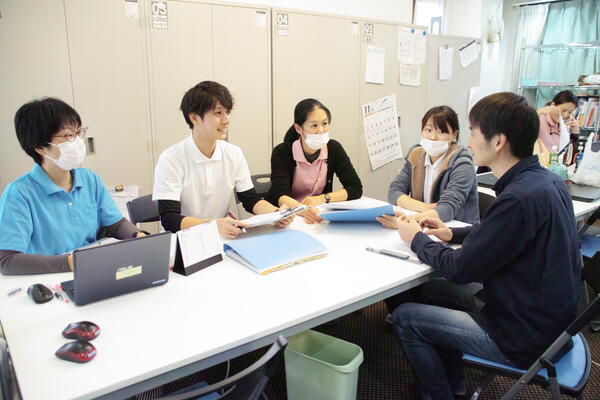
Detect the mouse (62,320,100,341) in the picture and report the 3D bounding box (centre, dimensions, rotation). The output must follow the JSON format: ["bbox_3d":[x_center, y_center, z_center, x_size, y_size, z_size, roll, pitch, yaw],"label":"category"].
[{"bbox_3d":[-0.551,0.325,1.133,0.097,0.036,0.060,4,14,15],"label":"mouse"}]

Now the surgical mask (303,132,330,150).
[{"bbox_3d":[0.076,-0.295,2.246,0.140,0.095,0.080,-10,16,-36],"label":"surgical mask"}]

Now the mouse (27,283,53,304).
[{"bbox_3d":[-0.793,0.286,1.373,0.097,0.036,0.060,10,16,38],"label":"mouse"}]

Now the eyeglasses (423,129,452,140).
[{"bbox_3d":[0.697,-0.332,2.251,0.138,0.042,0.135,7,15,29],"label":"eyeglasses"}]

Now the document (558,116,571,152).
[{"bbox_3d":[1.848,-0.459,3.150,0.010,0.260,0.160,1,14,-21],"label":"document"}]

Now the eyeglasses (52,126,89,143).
[{"bbox_3d":[-0.826,-0.229,1.552,0.135,0.043,0.135,2,21,11],"label":"eyeglasses"}]

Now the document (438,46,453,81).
[{"bbox_3d":[1.413,-1.311,4.338,0.210,0.300,0.008,-8,15,-32],"label":"document"}]

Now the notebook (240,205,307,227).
[{"bbox_3d":[-0.123,0.069,1.950,0.290,0.020,0.200,-16,12,-30],"label":"notebook"}]

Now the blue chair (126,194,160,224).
[{"bbox_3d":[-0.502,0.419,2.196,0.460,0.790,0.480,-11,17,-40],"label":"blue chair"}]

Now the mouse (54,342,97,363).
[{"bbox_3d":[-0.521,0.347,1.044,0.098,0.036,0.061,4,14,15],"label":"mouse"}]

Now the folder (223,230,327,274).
[{"bbox_3d":[-0.087,0.191,1.702,0.307,0.032,0.246,-9,17,-35],"label":"folder"}]

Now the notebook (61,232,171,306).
[{"bbox_3d":[-0.568,0.185,1.391,0.277,0.186,0.245,-10,17,-37],"label":"notebook"}]

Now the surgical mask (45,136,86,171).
[{"bbox_3d":[-0.785,-0.159,1.520,0.095,0.105,0.140,14,18,19],"label":"surgical mask"}]

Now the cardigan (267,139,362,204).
[{"bbox_3d":[0.073,-0.068,2.260,0.450,0.480,0.310,-6,15,-24],"label":"cardigan"}]

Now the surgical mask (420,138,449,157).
[{"bbox_3d":[0.651,-0.253,2.170,0.135,0.085,0.080,10,22,36],"label":"surgical mask"}]

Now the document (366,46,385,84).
[{"bbox_3d":[0.660,-1.160,3.893,0.230,0.296,0.012,-10,17,-37],"label":"document"}]

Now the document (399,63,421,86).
[{"bbox_3d":[1.015,-1.138,4.112,0.255,0.200,0.008,-8,15,-32],"label":"document"}]

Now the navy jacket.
[{"bbox_3d":[0.692,0.202,1.610,0.530,0.660,0.470,6,14,27],"label":"navy jacket"}]

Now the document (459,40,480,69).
[{"bbox_3d":[1.781,-1.523,4.710,0.290,0.208,0.012,-34,30,-28],"label":"document"}]

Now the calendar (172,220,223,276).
[{"bbox_3d":[-0.354,0.160,1.573,0.066,0.150,0.176,10,16,33],"label":"calendar"}]

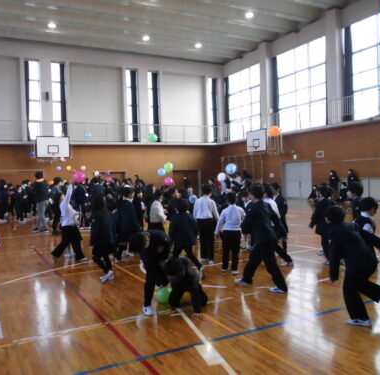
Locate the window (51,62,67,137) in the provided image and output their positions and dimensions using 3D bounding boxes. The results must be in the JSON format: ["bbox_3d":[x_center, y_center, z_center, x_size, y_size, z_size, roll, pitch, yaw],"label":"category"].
[{"bbox_3d":[-7.468,-4.871,21.345,0.846,4.385,0.150,-3,3,-28],"label":"window"}]

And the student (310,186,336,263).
[{"bbox_3d":[2.258,0.602,6.350,0.460,1.270,0.380,-2,2,9],"label":"student"}]

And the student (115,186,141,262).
[{"bbox_3d":[-1.151,0.636,6.685,0.420,1.280,0.360,0,2,45],"label":"student"}]

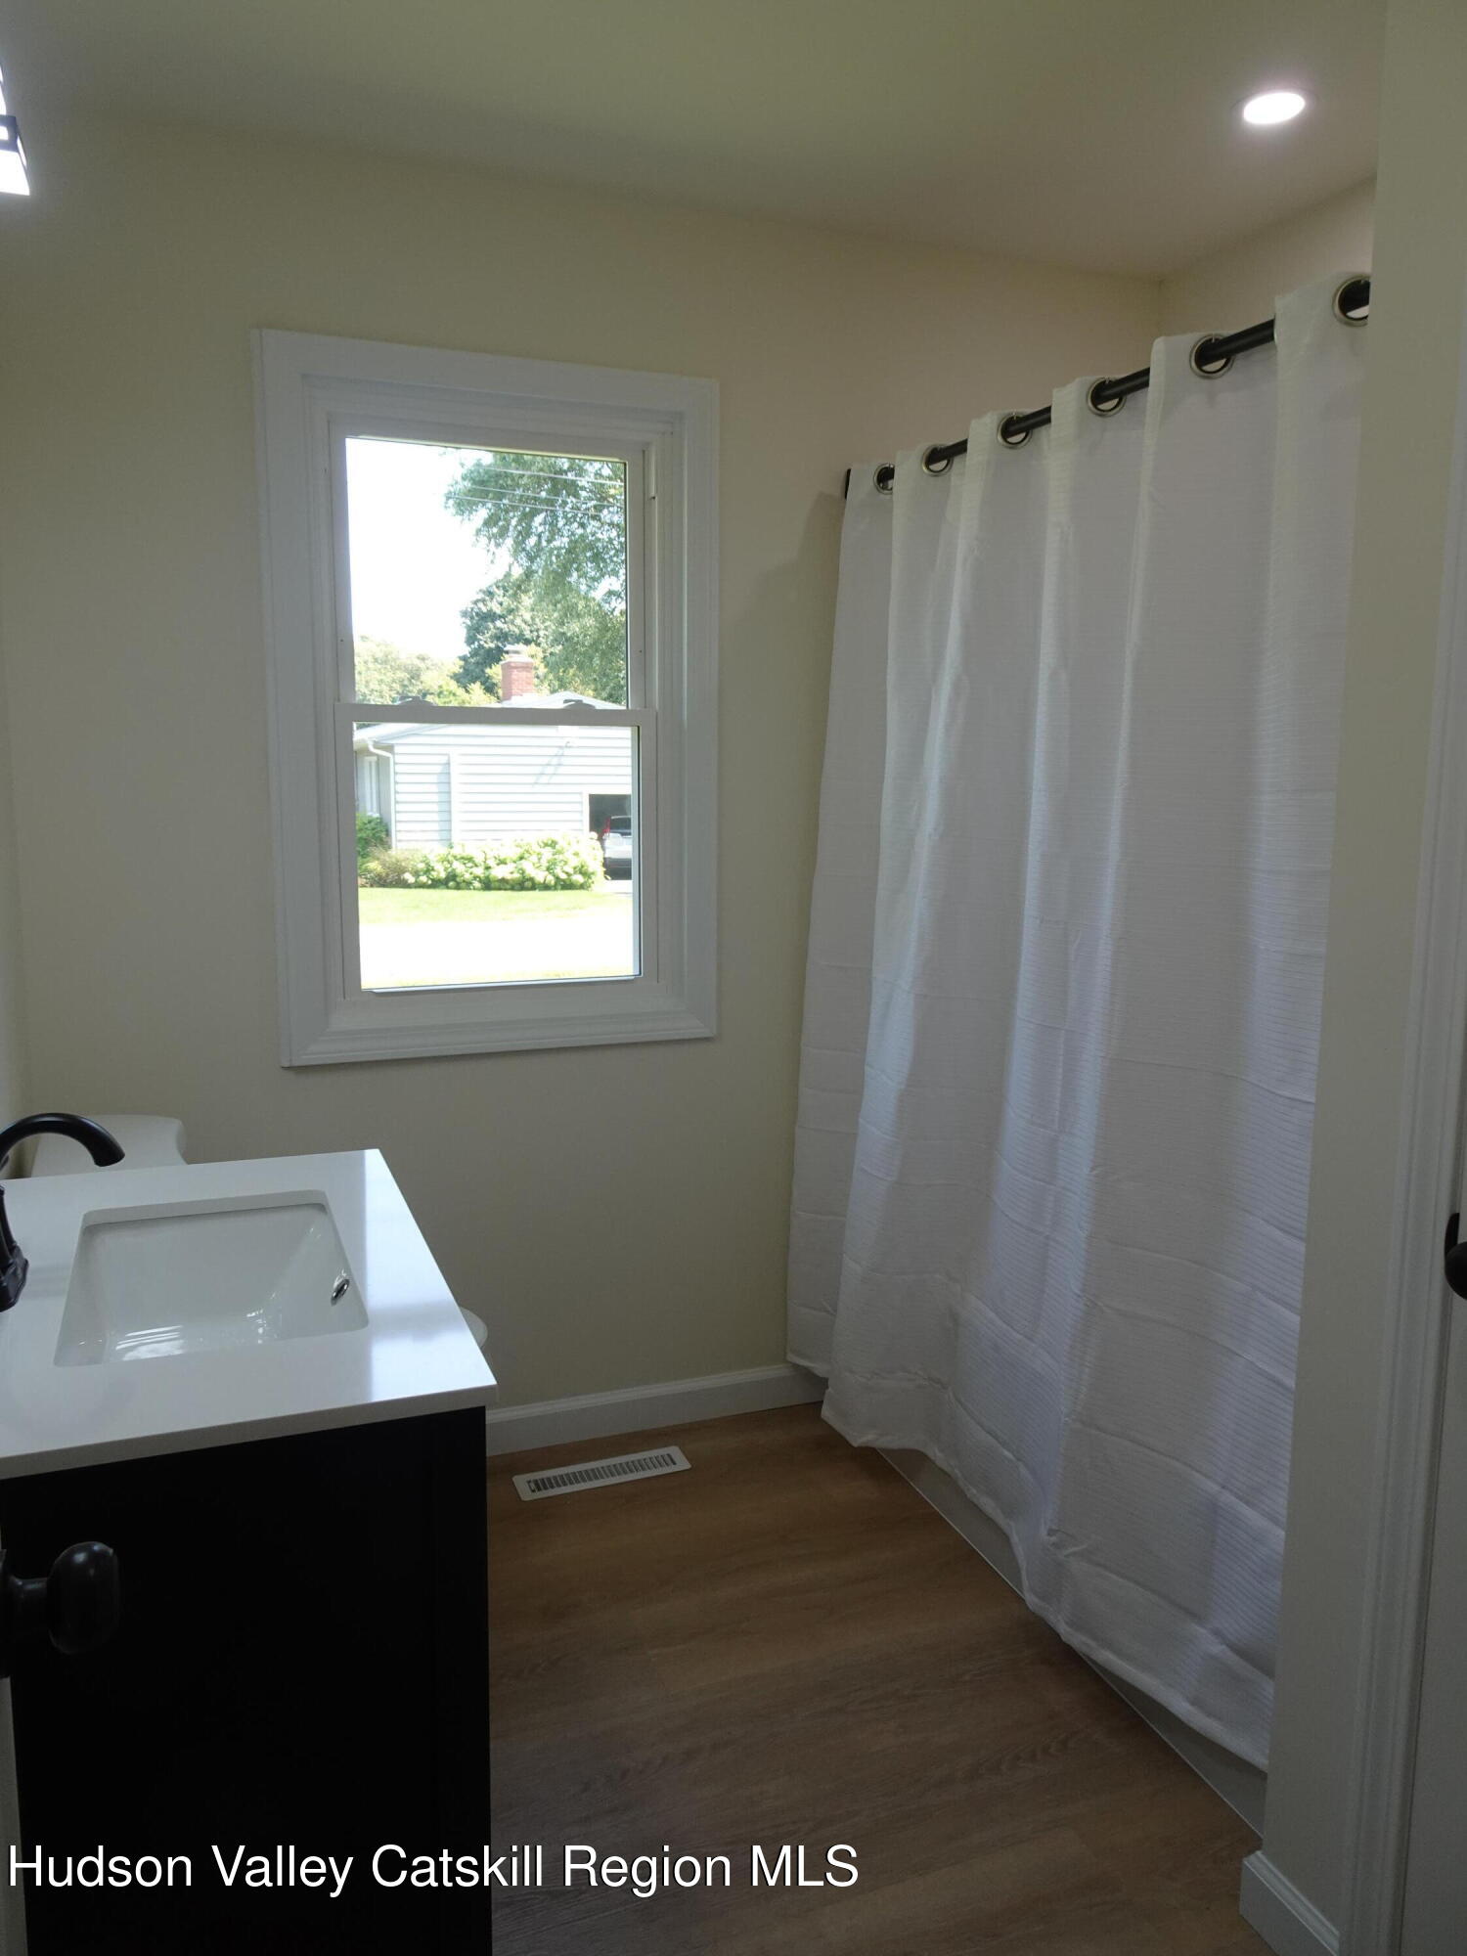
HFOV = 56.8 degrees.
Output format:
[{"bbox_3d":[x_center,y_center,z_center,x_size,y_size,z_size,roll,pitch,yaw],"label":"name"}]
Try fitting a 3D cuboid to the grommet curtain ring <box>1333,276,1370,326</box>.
[{"bbox_3d":[0.699,-0.756,1.514,0.058,0.058,0.012,2,8,14],"label":"grommet curtain ring"}]

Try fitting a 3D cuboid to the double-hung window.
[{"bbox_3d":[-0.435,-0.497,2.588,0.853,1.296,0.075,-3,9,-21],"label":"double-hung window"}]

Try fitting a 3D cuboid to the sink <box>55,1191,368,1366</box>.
[{"bbox_3d":[-0.543,0.370,1.423,0.278,0.150,0.463,-3,9,-21],"label":"sink"}]

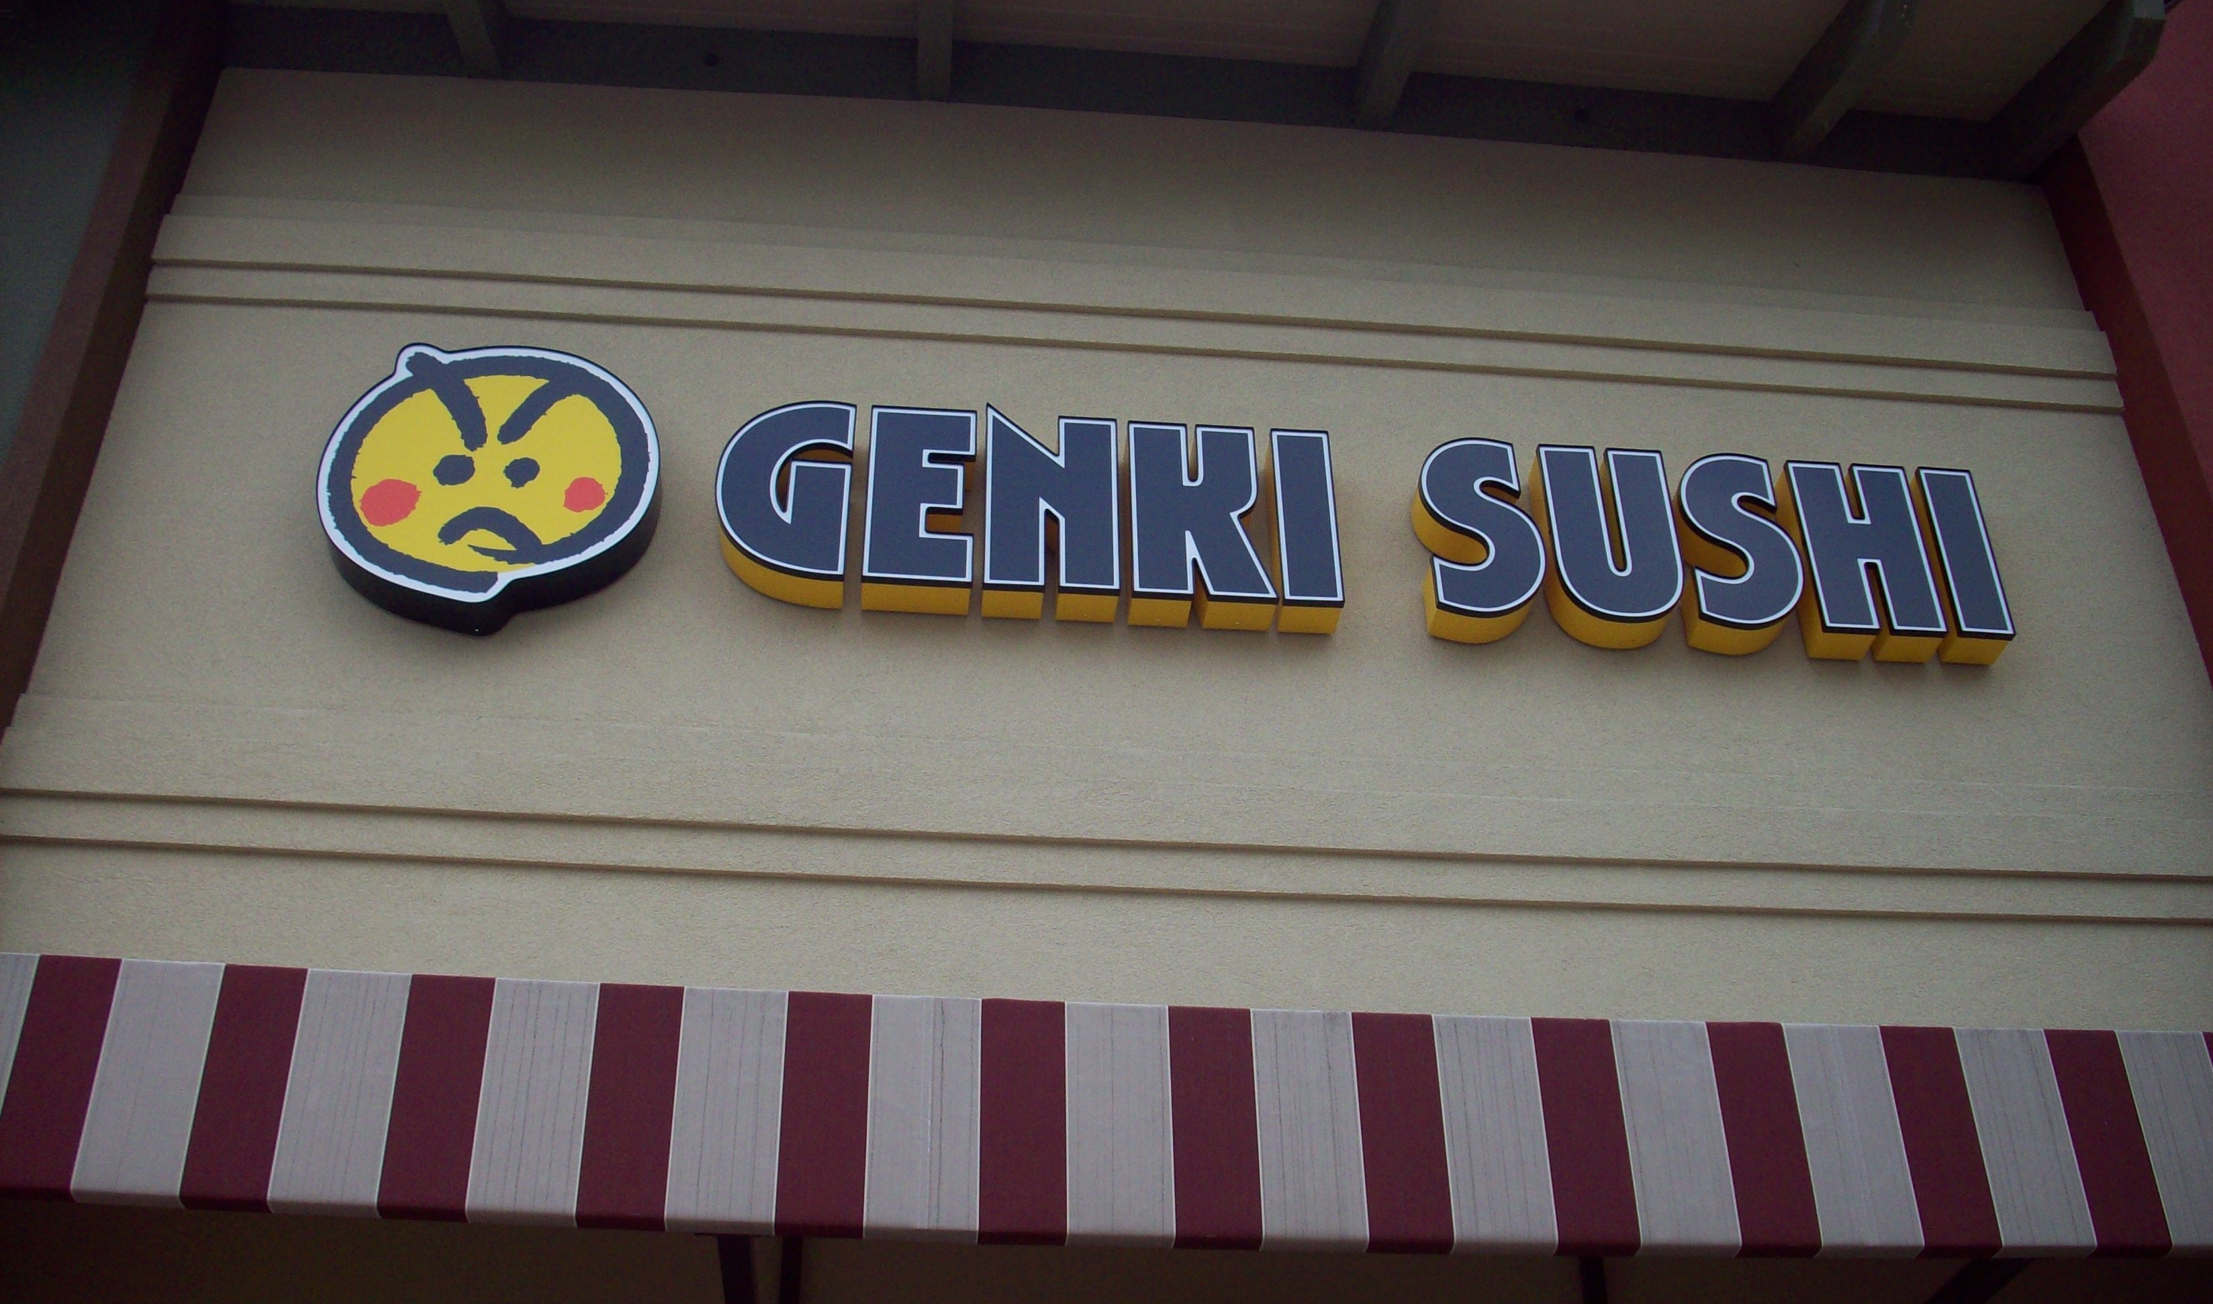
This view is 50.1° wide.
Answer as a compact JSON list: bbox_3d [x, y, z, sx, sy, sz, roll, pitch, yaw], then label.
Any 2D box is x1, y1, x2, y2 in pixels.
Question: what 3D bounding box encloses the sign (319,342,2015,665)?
[{"bbox_3d":[0.177,-0.297,5.538,3.897,0.744,0.127,3,-35,-5],"label":"sign"}]

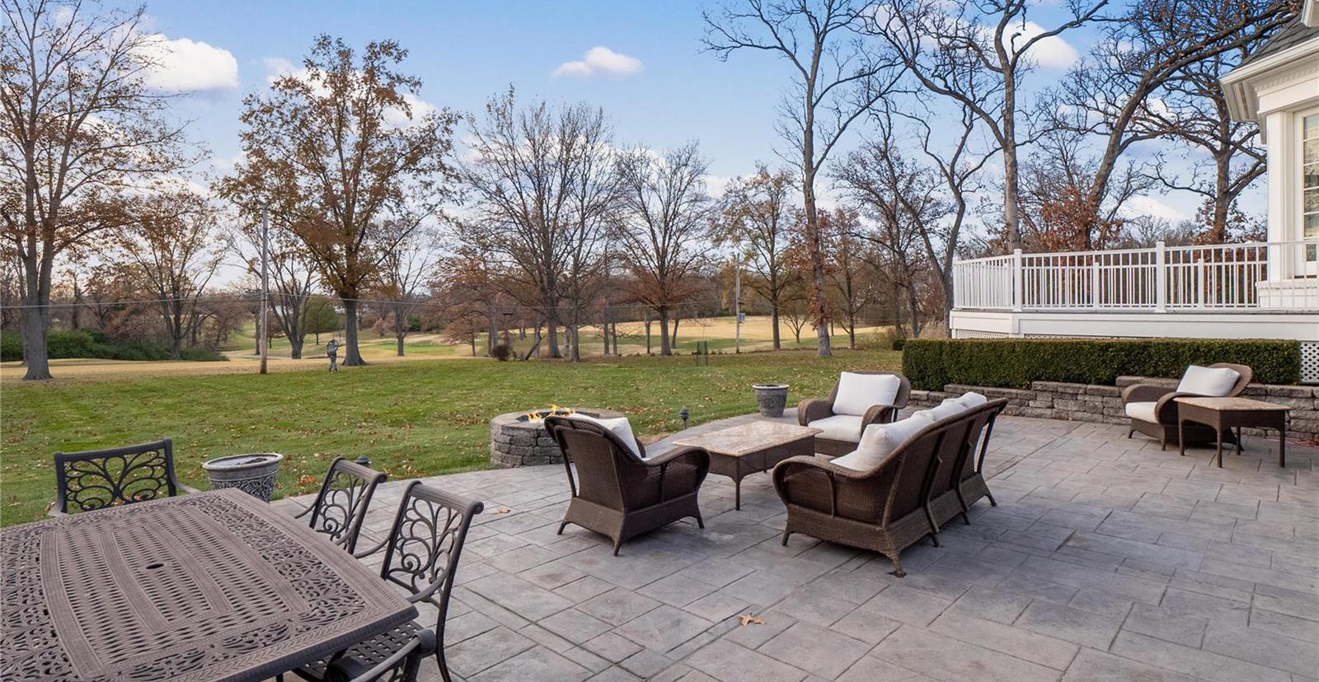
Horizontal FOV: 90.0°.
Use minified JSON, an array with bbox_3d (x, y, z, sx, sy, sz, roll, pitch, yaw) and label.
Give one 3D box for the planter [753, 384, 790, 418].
[{"bbox_3d":[1.709,0.940,10.047,0.560,0.450,0.560,-1,2,0],"label":"planter"}]

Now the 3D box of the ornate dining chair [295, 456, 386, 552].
[{"bbox_3d":[-1.611,1.061,2.935,0.600,0.910,0.610,1,3,44],"label":"ornate dining chair"}]

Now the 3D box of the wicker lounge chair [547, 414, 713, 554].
[{"bbox_3d":[-0.210,1.032,5.140,0.920,0.900,0.830,-2,3,-44],"label":"wicker lounge chair"}]

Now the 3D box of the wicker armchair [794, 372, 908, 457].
[{"bbox_3d":[2.144,0.822,7.268,0.840,0.890,0.920,1,3,42],"label":"wicker armchair"}]

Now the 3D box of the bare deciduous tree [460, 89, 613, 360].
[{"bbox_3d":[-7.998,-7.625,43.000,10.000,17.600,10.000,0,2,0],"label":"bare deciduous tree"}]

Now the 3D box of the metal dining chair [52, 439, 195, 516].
[{"bbox_3d":[-3.124,1.080,3.857,0.640,0.900,0.610,2,3,42],"label":"metal dining chair"}]

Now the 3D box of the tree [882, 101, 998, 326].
[{"bbox_3d":[14.481,-6.082,34.000,5.844,12.591,5.844,0,2,0],"label":"tree"}]

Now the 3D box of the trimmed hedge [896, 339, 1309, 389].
[{"bbox_3d":[6.380,0.450,10.220,0.750,0.900,5.100,-2,3,-45],"label":"trimmed hedge"}]

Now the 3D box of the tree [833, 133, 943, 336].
[{"bbox_3d":[14.606,-6.561,42.000,6.891,13.387,6.891,0,2,0],"label":"tree"}]

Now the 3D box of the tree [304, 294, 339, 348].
[{"bbox_3d":[-45.183,-2.818,88.000,4.812,7.013,4.812,0,2,0],"label":"tree"}]

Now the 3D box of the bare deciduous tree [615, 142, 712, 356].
[{"bbox_3d":[0.281,-6.257,45.000,7.000,14.500,7.000,0,2,0],"label":"bare deciduous tree"}]

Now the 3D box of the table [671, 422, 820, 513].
[{"bbox_3d":[0.842,1.107,6.000,0.700,0.475,1.410,1,3,41],"label":"table"}]

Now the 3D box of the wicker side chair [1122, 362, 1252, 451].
[{"bbox_3d":[6.026,0.733,7.549,0.920,0.890,0.840,-1,2,7],"label":"wicker side chair"}]

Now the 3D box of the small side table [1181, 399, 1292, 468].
[{"bbox_3d":[5.760,0.924,6.657,0.655,0.590,0.650,-1,2,6],"label":"small side table"}]

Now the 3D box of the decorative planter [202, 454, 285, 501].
[{"bbox_3d":[-3.662,1.279,5.793,0.580,0.470,0.580,0,2,0],"label":"decorative planter"}]

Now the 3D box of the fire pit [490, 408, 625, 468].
[{"bbox_3d":[-1.290,1.180,8.380,1.700,0.450,1.700,0,2,0],"label":"fire pit"}]

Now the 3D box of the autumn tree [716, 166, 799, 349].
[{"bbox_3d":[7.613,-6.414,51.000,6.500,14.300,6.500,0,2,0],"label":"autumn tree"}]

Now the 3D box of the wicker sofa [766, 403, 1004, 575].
[{"bbox_3d":[1.860,0.977,5.150,0.920,0.900,2.060,2,3,44],"label":"wicker sofa"}]

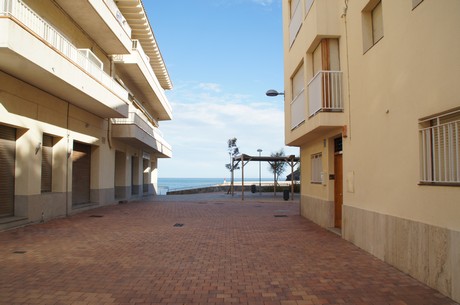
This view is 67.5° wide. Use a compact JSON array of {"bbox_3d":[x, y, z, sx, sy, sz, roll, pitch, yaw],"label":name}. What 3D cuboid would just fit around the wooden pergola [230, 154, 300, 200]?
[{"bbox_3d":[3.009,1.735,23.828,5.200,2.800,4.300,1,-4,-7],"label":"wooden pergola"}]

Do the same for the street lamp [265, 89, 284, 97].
[{"bbox_3d":[1.732,-2.219,13.076,0.740,0.270,0.360,0,-4,-1],"label":"street lamp"}]

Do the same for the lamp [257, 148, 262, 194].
[{"bbox_3d":[2.497,1.621,28.594,0.480,3.780,0.480,0,-4,-1],"label":"lamp"}]

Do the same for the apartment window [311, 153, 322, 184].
[{"bbox_3d":[2.768,0.519,10.879,0.140,0.960,1.280,0,-4,-1],"label":"apartment window"}]

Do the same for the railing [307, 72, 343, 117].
[{"bbox_3d":[2.446,-1.442,8.865,0.540,0.970,1.280,0,-4,-1],"label":"railing"}]

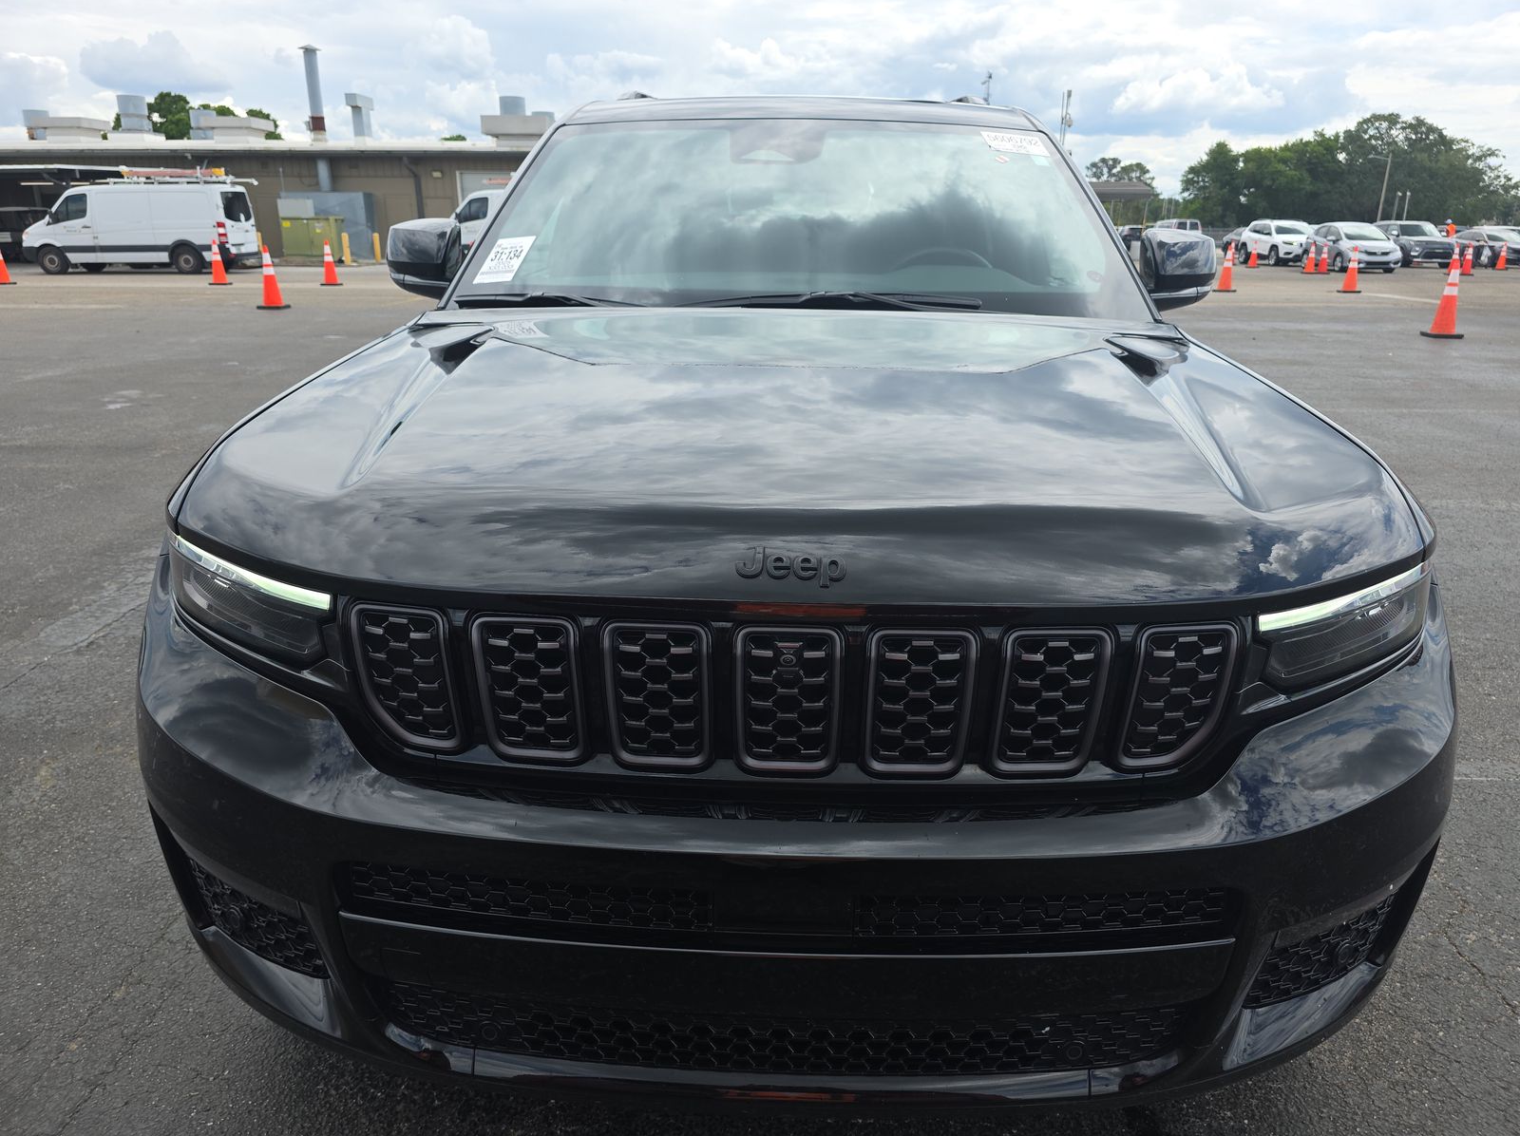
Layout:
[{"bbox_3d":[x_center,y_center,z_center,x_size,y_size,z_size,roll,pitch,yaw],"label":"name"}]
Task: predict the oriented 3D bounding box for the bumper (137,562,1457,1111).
[{"bbox_3d":[0.035,0.346,1.401,1.960,0.620,0.530,1,19,2],"label":"bumper"}]

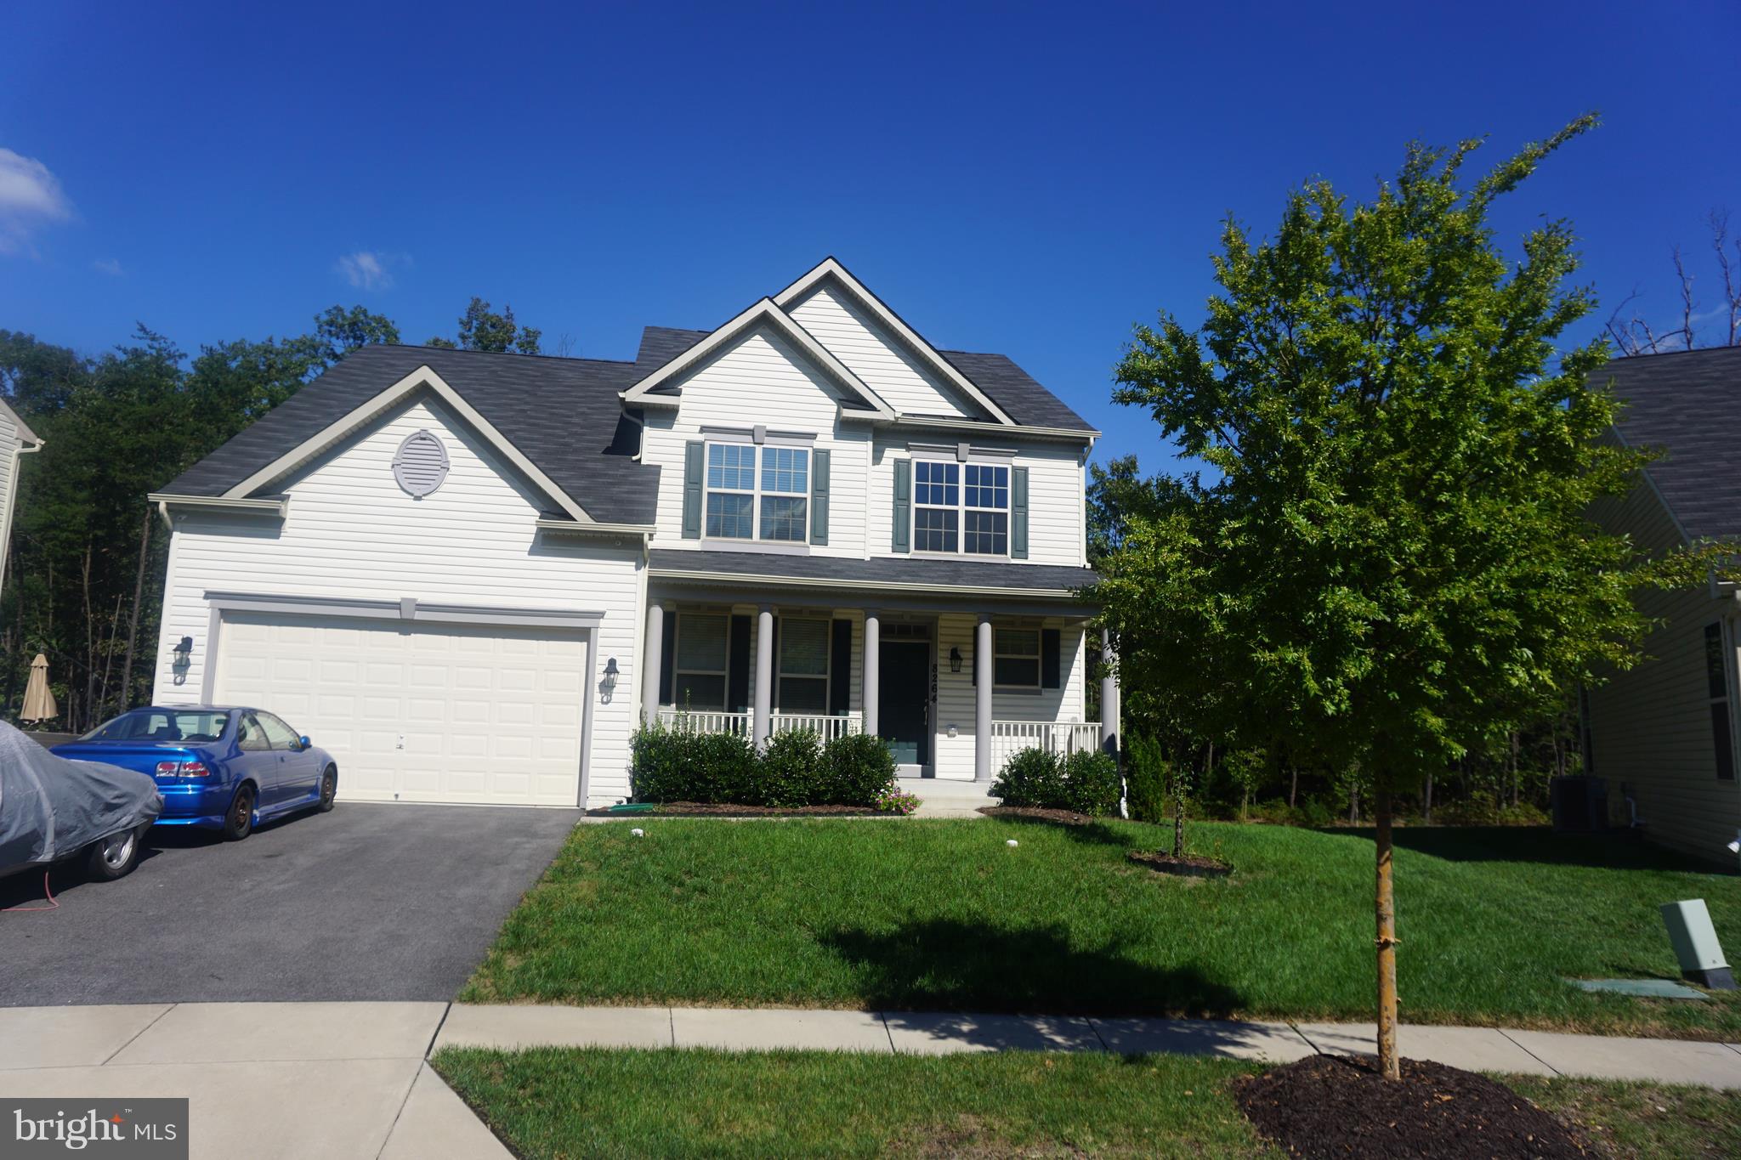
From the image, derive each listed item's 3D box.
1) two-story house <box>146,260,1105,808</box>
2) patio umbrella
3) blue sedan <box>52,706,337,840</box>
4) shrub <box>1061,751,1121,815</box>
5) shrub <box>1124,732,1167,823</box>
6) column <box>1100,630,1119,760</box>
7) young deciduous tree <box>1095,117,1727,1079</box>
[{"bbox_3d":[-3.728,-0.726,23.387,14.100,10.100,14.200,3,-9,-9],"label":"two-story house"},{"bbox_3d":[-15.830,2.595,21.891,0.720,2.400,0.720,3,-9,-9],"label":"patio umbrella"},{"bbox_3d":[-7.408,2.106,13.131,1.700,1.310,4.390,3,-5,-7],"label":"blue sedan"},{"bbox_3d":[3.212,2.969,16.890,0.900,0.950,0.900,3,-9,-9],"label":"shrub"},{"bbox_3d":[4.195,3.026,17.710,0.650,1.350,0.650,3,-9,-9],"label":"shrub"},{"bbox_3d":[3.737,1.881,17.915,0.210,2.480,0.210,3,-9,-9],"label":"column"},{"bbox_3d":[2.616,0.073,6.025,2.950,4.750,2.950,-2,-10,23],"label":"young deciduous tree"}]

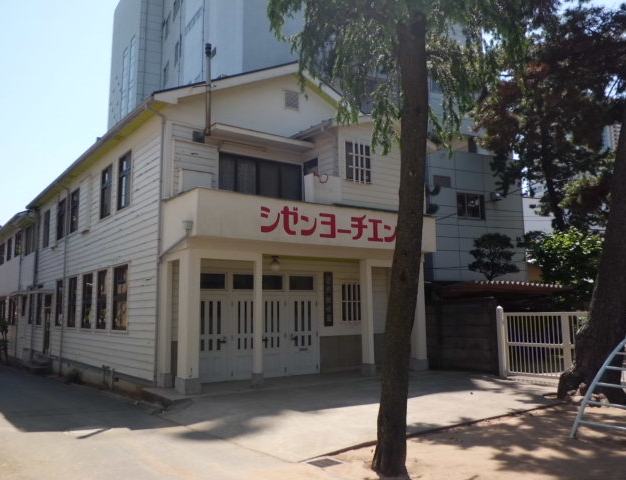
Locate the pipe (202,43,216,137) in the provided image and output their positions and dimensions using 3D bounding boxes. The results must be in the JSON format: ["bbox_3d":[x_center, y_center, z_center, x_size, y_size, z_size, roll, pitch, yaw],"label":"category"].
[{"bbox_3d":[-2.499,-3.618,13.736,0.200,2.318,0.200,5,-9,-35],"label":"pipe"}]

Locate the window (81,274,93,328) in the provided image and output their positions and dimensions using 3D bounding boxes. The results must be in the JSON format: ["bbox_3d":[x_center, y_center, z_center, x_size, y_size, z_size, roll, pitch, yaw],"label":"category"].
[{"bbox_3d":[-7.210,1.953,18.324,0.120,1.720,1.184,4,-9,-35],"label":"window"}]

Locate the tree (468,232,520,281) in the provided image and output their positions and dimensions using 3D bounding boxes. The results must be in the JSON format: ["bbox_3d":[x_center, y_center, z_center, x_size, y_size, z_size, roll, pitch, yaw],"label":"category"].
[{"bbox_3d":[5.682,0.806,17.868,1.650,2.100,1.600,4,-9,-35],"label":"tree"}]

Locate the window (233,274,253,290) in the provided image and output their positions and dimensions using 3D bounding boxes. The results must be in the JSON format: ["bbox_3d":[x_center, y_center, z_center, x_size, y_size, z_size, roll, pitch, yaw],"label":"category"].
[{"bbox_3d":[-1.683,1.046,14.161,0.628,0.377,0.080,5,-9,-35],"label":"window"}]

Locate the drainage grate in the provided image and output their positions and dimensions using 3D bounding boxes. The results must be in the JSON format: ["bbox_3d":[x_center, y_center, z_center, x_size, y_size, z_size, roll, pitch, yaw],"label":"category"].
[{"bbox_3d":[0.134,2.509,6.404,0.291,0.040,0.267,4,-9,-35],"label":"drainage grate"}]

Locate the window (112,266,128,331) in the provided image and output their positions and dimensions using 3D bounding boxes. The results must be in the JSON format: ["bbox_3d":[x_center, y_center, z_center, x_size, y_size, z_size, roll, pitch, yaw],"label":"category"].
[{"bbox_3d":[-4.909,1.476,14.561,0.120,1.659,1.280,4,-9,-35],"label":"window"}]

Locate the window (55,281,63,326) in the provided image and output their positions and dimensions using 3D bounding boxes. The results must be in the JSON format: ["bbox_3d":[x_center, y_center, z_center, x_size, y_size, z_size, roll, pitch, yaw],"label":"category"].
[{"bbox_3d":[-9.526,2.389,21.571,0.120,1.679,1.009,4,-9,-35],"label":"window"}]

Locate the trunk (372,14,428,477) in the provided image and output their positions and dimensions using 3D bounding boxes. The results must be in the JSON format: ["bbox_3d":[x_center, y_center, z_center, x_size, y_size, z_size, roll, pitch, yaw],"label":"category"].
[{"bbox_3d":[1.040,-0.092,6.389,0.450,5.112,0.400,4,-6,8],"label":"trunk"}]

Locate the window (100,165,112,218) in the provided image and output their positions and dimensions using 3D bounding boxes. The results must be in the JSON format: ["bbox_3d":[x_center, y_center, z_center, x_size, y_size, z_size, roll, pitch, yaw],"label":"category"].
[{"bbox_3d":[-6.230,-1.430,17.292,0.120,1.519,1.045,4,-9,-35],"label":"window"}]

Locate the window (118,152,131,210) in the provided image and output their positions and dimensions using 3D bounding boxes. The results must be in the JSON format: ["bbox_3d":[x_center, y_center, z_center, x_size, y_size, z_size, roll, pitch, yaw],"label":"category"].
[{"bbox_3d":[-5.211,-1.622,15.862,0.120,1.519,1.076,4,-9,-35],"label":"window"}]

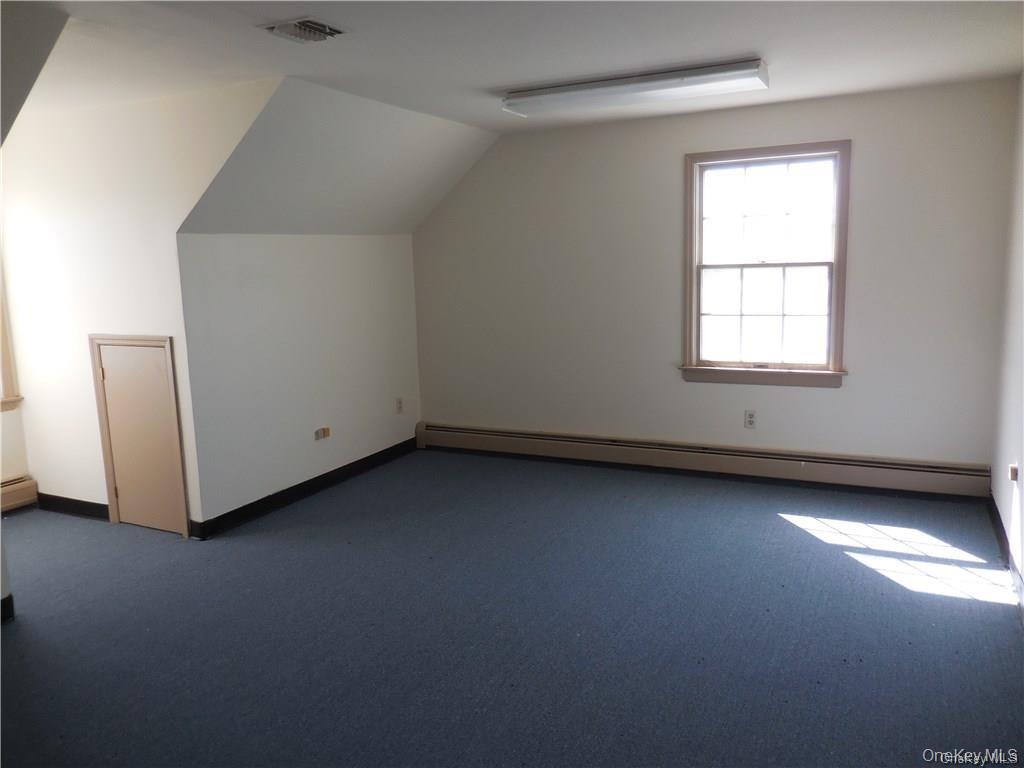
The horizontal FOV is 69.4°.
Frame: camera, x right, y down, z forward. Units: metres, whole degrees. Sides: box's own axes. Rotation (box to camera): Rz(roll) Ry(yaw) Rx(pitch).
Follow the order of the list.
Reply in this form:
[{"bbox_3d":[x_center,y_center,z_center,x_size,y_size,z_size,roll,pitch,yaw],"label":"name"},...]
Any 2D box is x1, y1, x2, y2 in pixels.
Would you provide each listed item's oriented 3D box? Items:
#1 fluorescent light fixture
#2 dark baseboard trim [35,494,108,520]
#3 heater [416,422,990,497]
[{"bbox_3d":[0.590,-1.467,3.709,1.282,0.075,0.317,3,11,27],"label":"fluorescent light fixture"},{"bbox_3d":[-2.664,0.740,4.476,0.678,0.100,0.020,3,11,27],"label":"dark baseboard trim"},{"bbox_3d":[1.006,0.474,5.002,3.794,0.205,0.065,2,11,24],"label":"heater"}]

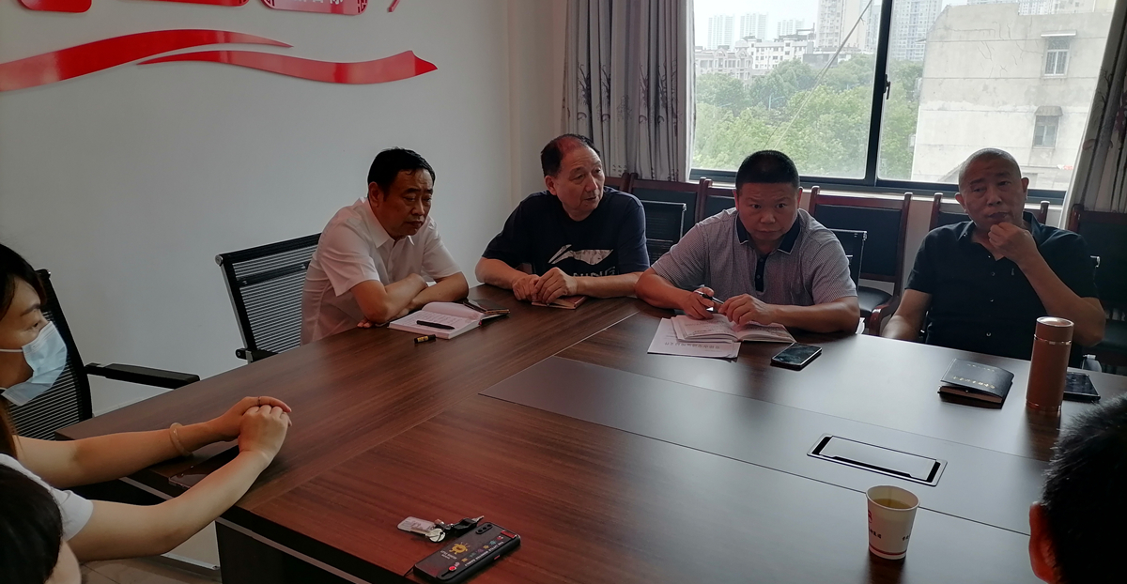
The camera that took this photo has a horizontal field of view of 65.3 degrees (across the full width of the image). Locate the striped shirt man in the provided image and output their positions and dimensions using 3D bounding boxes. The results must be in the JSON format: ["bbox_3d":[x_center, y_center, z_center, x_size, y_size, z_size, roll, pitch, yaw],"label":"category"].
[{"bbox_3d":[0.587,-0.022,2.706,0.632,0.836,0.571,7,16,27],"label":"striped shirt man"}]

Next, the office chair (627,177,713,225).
[{"bbox_3d":[0.465,-0.161,4.824,0.459,0.928,0.561,9,17,30],"label":"office chair"}]

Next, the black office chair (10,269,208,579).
[{"bbox_3d":[-1.257,0.485,2.239,0.602,0.949,0.571,5,15,20],"label":"black office chair"}]

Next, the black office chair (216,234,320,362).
[{"bbox_3d":[-0.675,0.333,2.829,0.602,0.949,0.571,8,16,29],"label":"black office chair"}]

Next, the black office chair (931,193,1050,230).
[{"bbox_3d":[1.748,0.094,3.783,0.469,0.928,0.561,9,17,31],"label":"black office chair"}]

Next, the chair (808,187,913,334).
[{"bbox_3d":[1.300,0.008,4.143,0.469,0.928,0.561,8,16,29],"label":"chair"}]

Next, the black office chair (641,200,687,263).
[{"bbox_3d":[0.134,0.129,3.618,0.571,0.949,0.602,8,16,29],"label":"black office chair"}]

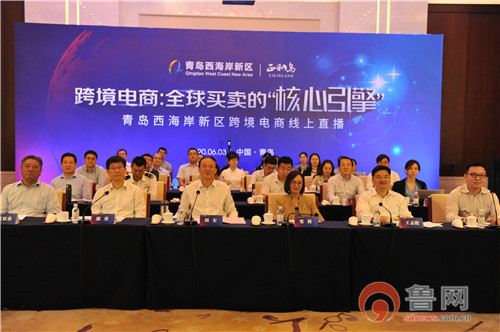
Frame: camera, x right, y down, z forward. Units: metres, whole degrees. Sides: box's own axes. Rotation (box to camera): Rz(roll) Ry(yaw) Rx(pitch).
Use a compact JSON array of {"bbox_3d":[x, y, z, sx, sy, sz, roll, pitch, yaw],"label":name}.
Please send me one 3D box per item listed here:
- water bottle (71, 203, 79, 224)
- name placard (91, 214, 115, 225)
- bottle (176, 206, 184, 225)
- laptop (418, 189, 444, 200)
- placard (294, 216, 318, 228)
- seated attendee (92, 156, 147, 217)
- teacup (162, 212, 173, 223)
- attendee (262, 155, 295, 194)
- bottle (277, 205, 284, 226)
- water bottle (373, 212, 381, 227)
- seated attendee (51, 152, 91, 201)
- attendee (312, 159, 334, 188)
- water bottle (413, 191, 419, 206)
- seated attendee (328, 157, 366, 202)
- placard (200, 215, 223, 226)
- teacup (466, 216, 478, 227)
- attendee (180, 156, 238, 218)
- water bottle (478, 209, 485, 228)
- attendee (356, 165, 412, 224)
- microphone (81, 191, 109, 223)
[{"bbox_3d":[-1.550,0.435,5.550,0.064,0.172,0.064,1,3,-3],"label":"water bottle"},{"bbox_3d":[-1.300,0.471,5.560,0.205,0.090,0.080,1,3,-1],"label":"name placard"},{"bbox_3d":[-0.624,0.450,5.620,0.062,0.168,0.062,1,3,-3],"label":"bottle"},{"bbox_3d":[2.199,0.359,7.675,0.325,0.200,0.260,1,3,0],"label":"laptop"},{"bbox_3d":[0.506,0.504,5.610,0.200,0.092,0.080,1,3,-3],"label":"placard"},{"bbox_3d":[-1.257,0.589,5.990,0.550,1.330,0.720,1,3,-3],"label":"seated attendee"},{"bbox_3d":[-0.746,0.471,5.648,0.105,0.105,0.105,1,3,-1],"label":"teacup"},{"bbox_3d":[0.391,0.537,7.750,0.520,1.292,0.780,1,3,0],"label":"attendee"},{"bbox_3d":[0.278,0.444,5.612,0.062,0.178,0.062,1,3,-1],"label":"bottle"},{"bbox_3d":[1.139,0.459,5.625,0.062,0.168,0.062,1,3,-1],"label":"water bottle"},{"bbox_3d":[-2.279,0.502,7.735,0.540,1.307,0.760,1,3,-1],"label":"seated attendee"},{"bbox_3d":[1.175,0.509,9.650,0.460,1.200,0.700,1,3,-3],"label":"attendee"},{"bbox_3d":[1.997,0.395,7.490,0.063,0.172,0.063,1,3,-3],"label":"water bottle"},{"bbox_3d":[1.234,0.544,7.827,0.520,1.297,0.760,1,3,-1],"label":"seated attendee"},{"bbox_3d":[-0.338,0.482,5.539,0.200,0.093,0.080,1,3,-1],"label":"placard"},{"bbox_3d":[2.062,0.500,5.790,0.095,0.105,0.090,1,3,-3],"label":"teacup"},{"bbox_3d":[-0.424,0.591,6.085,0.570,1.335,0.760,1,3,-1],"label":"attendee"},{"bbox_3d":[2.093,0.472,5.631,0.063,0.175,0.063,1,3,-1],"label":"water bottle"},{"bbox_3d":[1.300,0.635,6.080,0.550,1.278,0.780,1,3,-1],"label":"attendee"},{"bbox_3d":[-1.408,0.372,5.680,0.200,0.290,0.280,2,3,27],"label":"microphone"}]

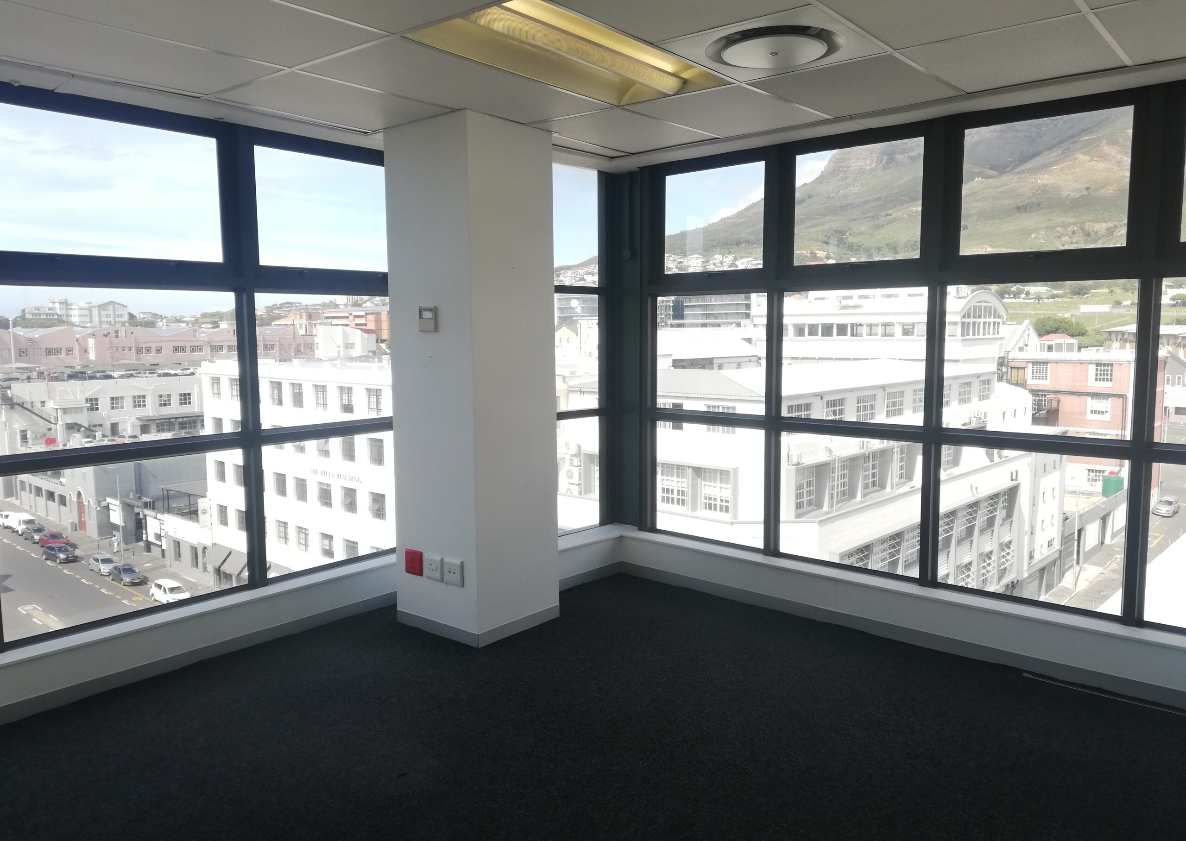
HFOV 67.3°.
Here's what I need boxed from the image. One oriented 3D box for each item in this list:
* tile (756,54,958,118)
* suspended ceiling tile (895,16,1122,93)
[{"bbox_3d":[1.073,-1.346,3.595,0.576,0.020,0.816,5,8,39],"label":"tile"},{"bbox_3d":[1.523,-1.306,3.199,0.576,0.020,0.768,5,8,39],"label":"suspended ceiling tile"}]

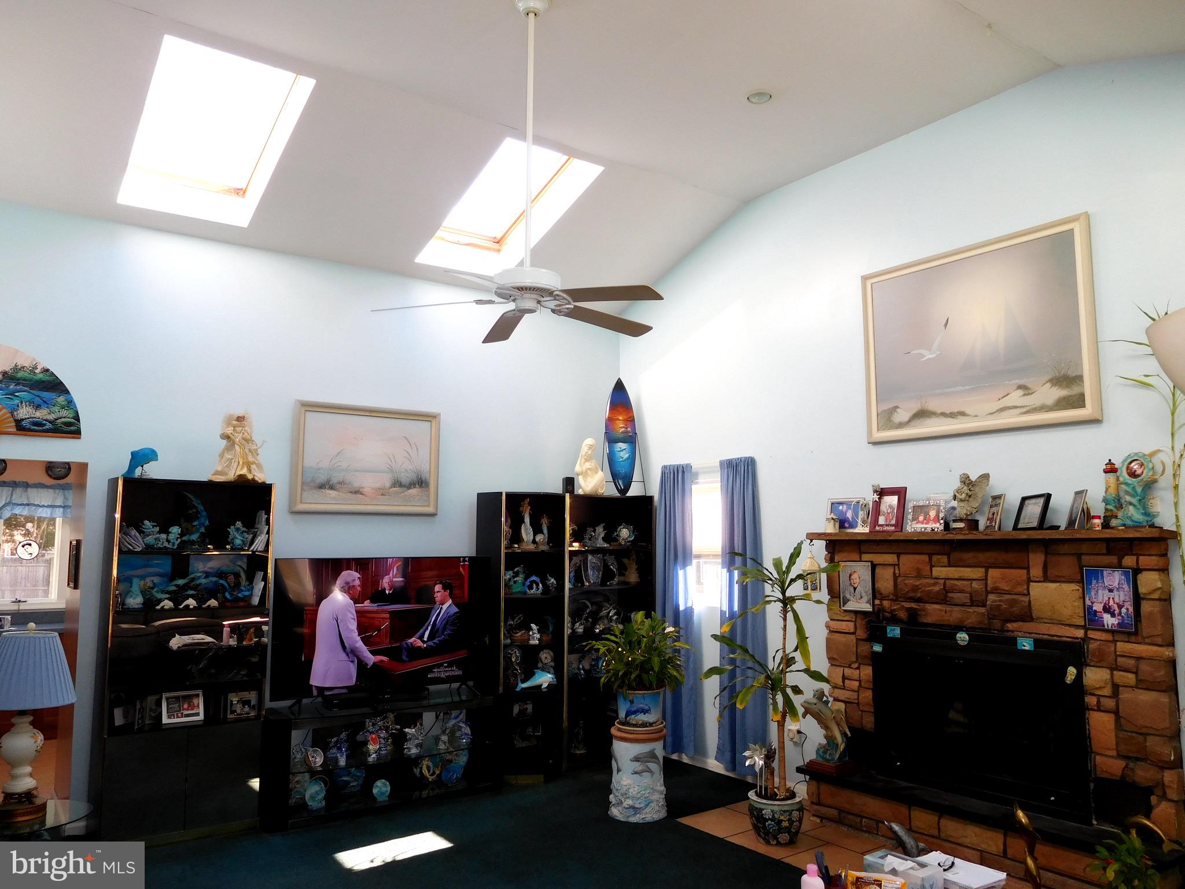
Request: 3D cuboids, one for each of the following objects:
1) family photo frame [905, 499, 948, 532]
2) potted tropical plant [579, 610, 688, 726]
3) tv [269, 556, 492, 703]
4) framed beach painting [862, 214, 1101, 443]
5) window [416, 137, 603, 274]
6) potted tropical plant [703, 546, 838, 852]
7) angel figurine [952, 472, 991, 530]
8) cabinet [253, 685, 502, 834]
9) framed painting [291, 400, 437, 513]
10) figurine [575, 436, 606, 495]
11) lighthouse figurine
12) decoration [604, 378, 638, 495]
[{"bbox_3d":[1.847,0.399,4.731,0.205,0.167,0.054,-6,-8,42],"label":"family photo frame"},{"bbox_3d":[0.246,1.312,5.105,0.616,0.632,0.562,-1,-6,3],"label":"potted tropical plant"},{"bbox_3d":[-1.290,1.151,5.480,1.455,0.840,0.080,4,-8,-36],"label":"tv"},{"bbox_3d":[2.066,-0.578,4.711,0.043,1.039,1.301,5,-8,-38],"label":"framed beach painting"},{"bbox_3d":[-0.568,-1.546,5.632,0.729,0.130,1.172,5,-32,-38],"label":"window"},{"bbox_3d":[0.961,1.338,4.714,0.713,1.577,0.626,-1,-6,11],"label":"potted tropical plant"},{"bbox_3d":[1.965,0.293,4.443,0.160,0.315,0.155,4,-8,-36],"label":"angel figurine"},{"bbox_3d":[-1.289,1.913,5.276,1.415,0.583,0.454,3,-7,-31],"label":"cabinet"},{"bbox_3d":[-1.468,0.105,5.657,1.013,0.704,0.038,5,-8,-38],"label":"framed painting"},{"bbox_3d":[-0.013,0.178,6.504,0.240,0.425,0.220,2,-6,-18],"label":"figurine"},{"bbox_3d":[2.455,0.232,4.041,0.081,0.319,0.081,-4,-7,31],"label":"lighthouse figurine"},{"bbox_3d":[0.211,-0.061,6.460,0.232,0.864,0.130,0,-6,2],"label":"decoration"}]

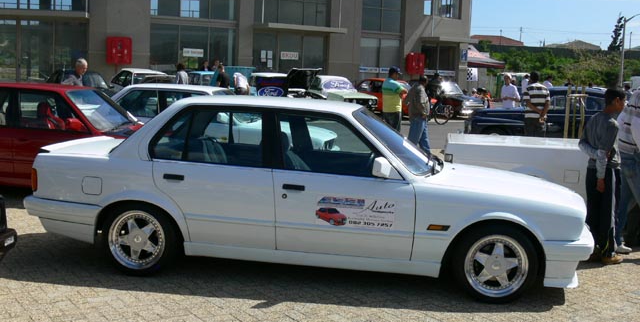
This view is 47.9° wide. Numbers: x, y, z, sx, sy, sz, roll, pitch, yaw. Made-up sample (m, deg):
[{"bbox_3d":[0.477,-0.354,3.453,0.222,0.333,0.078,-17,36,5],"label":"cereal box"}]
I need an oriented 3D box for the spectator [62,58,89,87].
[{"bbox_3d":[-3.815,-0.804,11.207,0.450,1.600,0.500,4,7,12],"label":"spectator"}]

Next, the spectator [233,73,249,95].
[{"bbox_3d":[-2.047,-1.554,18.661,0.500,1.430,0.700,-3,9,-37],"label":"spectator"}]

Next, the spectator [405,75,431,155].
[{"bbox_3d":[1.854,-0.848,13.690,0.480,1.570,0.500,-4,9,-40],"label":"spectator"}]

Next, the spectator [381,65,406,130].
[{"bbox_3d":[1.356,-0.892,13.284,0.520,1.720,0.420,6,8,32],"label":"spectator"}]

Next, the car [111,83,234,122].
[{"bbox_3d":[-1.792,-0.455,10.221,4.320,1.330,1.640,3,7,5],"label":"car"}]

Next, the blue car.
[{"bbox_3d":[5.242,-0.810,15.085,4.350,1.480,1.680,2,7,-1],"label":"blue car"}]

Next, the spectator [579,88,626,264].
[{"bbox_3d":[2.412,0.143,6.060,0.340,1.490,0.450,-5,10,-45],"label":"spectator"}]

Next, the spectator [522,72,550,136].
[{"bbox_3d":[3.921,-0.768,13.087,0.520,1.700,0.360,2,7,3],"label":"spectator"}]

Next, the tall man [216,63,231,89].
[{"bbox_3d":[-2.496,-1.688,18.849,0.500,1.610,0.500,-3,9,-37],"label":"tall man"}]

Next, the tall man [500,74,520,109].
[{"bbox_3d":[4.483,-1.216,16.959,0.520,1.690,0.400,3,7,10],"label":"tall man"}]

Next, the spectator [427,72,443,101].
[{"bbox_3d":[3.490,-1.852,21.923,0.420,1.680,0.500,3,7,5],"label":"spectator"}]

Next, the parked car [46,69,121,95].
[{"bbox_3d":[-6.841,-1.830,19.954,1.650,1.400,4.000,-2,8,-31],"label":"parked car"}]

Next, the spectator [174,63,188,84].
[{"bbox_3d":[-3.569,-1.712,18.650,0.480,1.610,0.360,0,7,-17],"label":"spectator"}]

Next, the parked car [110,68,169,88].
[{"bbox_3d":[-5.231,-2.061,21.740,1.620,1.400,3.900,-1,8,-28],"label":"parked car"}]

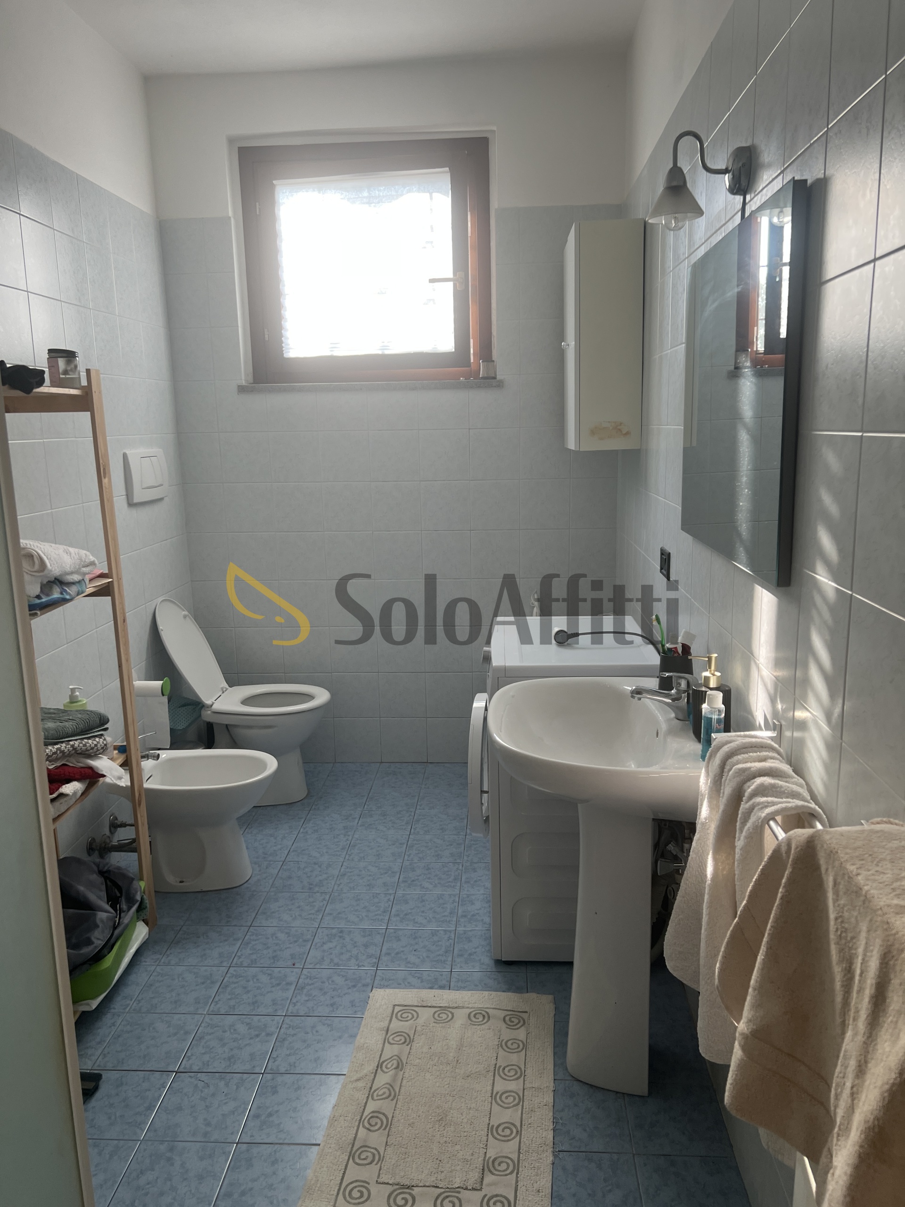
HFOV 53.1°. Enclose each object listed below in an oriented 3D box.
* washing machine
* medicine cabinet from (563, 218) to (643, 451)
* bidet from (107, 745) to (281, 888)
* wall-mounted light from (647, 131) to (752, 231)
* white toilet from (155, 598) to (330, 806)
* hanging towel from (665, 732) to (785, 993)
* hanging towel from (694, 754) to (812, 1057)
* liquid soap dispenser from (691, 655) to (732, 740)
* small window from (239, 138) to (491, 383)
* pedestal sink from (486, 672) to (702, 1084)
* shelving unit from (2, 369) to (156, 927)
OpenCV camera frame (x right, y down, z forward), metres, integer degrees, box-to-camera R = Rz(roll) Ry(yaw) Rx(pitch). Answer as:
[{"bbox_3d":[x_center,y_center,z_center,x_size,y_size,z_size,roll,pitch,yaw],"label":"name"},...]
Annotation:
[{"bbox_3d":[0.302,0.512,2.647,0.487,0.850,0.572,0,12,4],"label":"washing machine"},{"bbox_3d":[0.519,-0.904,3.166,0.217,0.713,0.501,0,11,4],"label":"medicine cabinet"},{"bbox_3d":[-0.834,0.705,2.894,0.572,0.386,0.346,0,11,4],"label":"bidet"},{"bbox_3d":[0.447,-0.774,1.659,0.174,0.172,0.104,0,11,4],"label":"wall-mounted light"},{"bbox_3d":[-0.790,0.374,3.559,0.635,0.800,0.372,0,12,4],"label":"white toilet"},{"bbox_3d":[0.437,0.426,1.461,0.166,0.433,0.135,0,11,4],"label":"hanging towel"},{"bbox_3d":[0.437,0.464,1.317,0.145,0.446,0.180,0,11,4],"label":"hanging towel"},{"bbox_3d":[0.492,0.181,1.712,0.074,0.161,0.070,2,12,17],"label":"liquid soap dispenser"},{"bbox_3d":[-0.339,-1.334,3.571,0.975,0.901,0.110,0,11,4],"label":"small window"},{"bbox_3d":[0.323,0.636,1.981,0.483,0.835,0.602,0,11,4],"label":"pedestal sink"},{"bbox_3d":[-1.048,0.233,2.215,0.278,1.590,0.642,0,11,4],"label":"shelving unit"}]

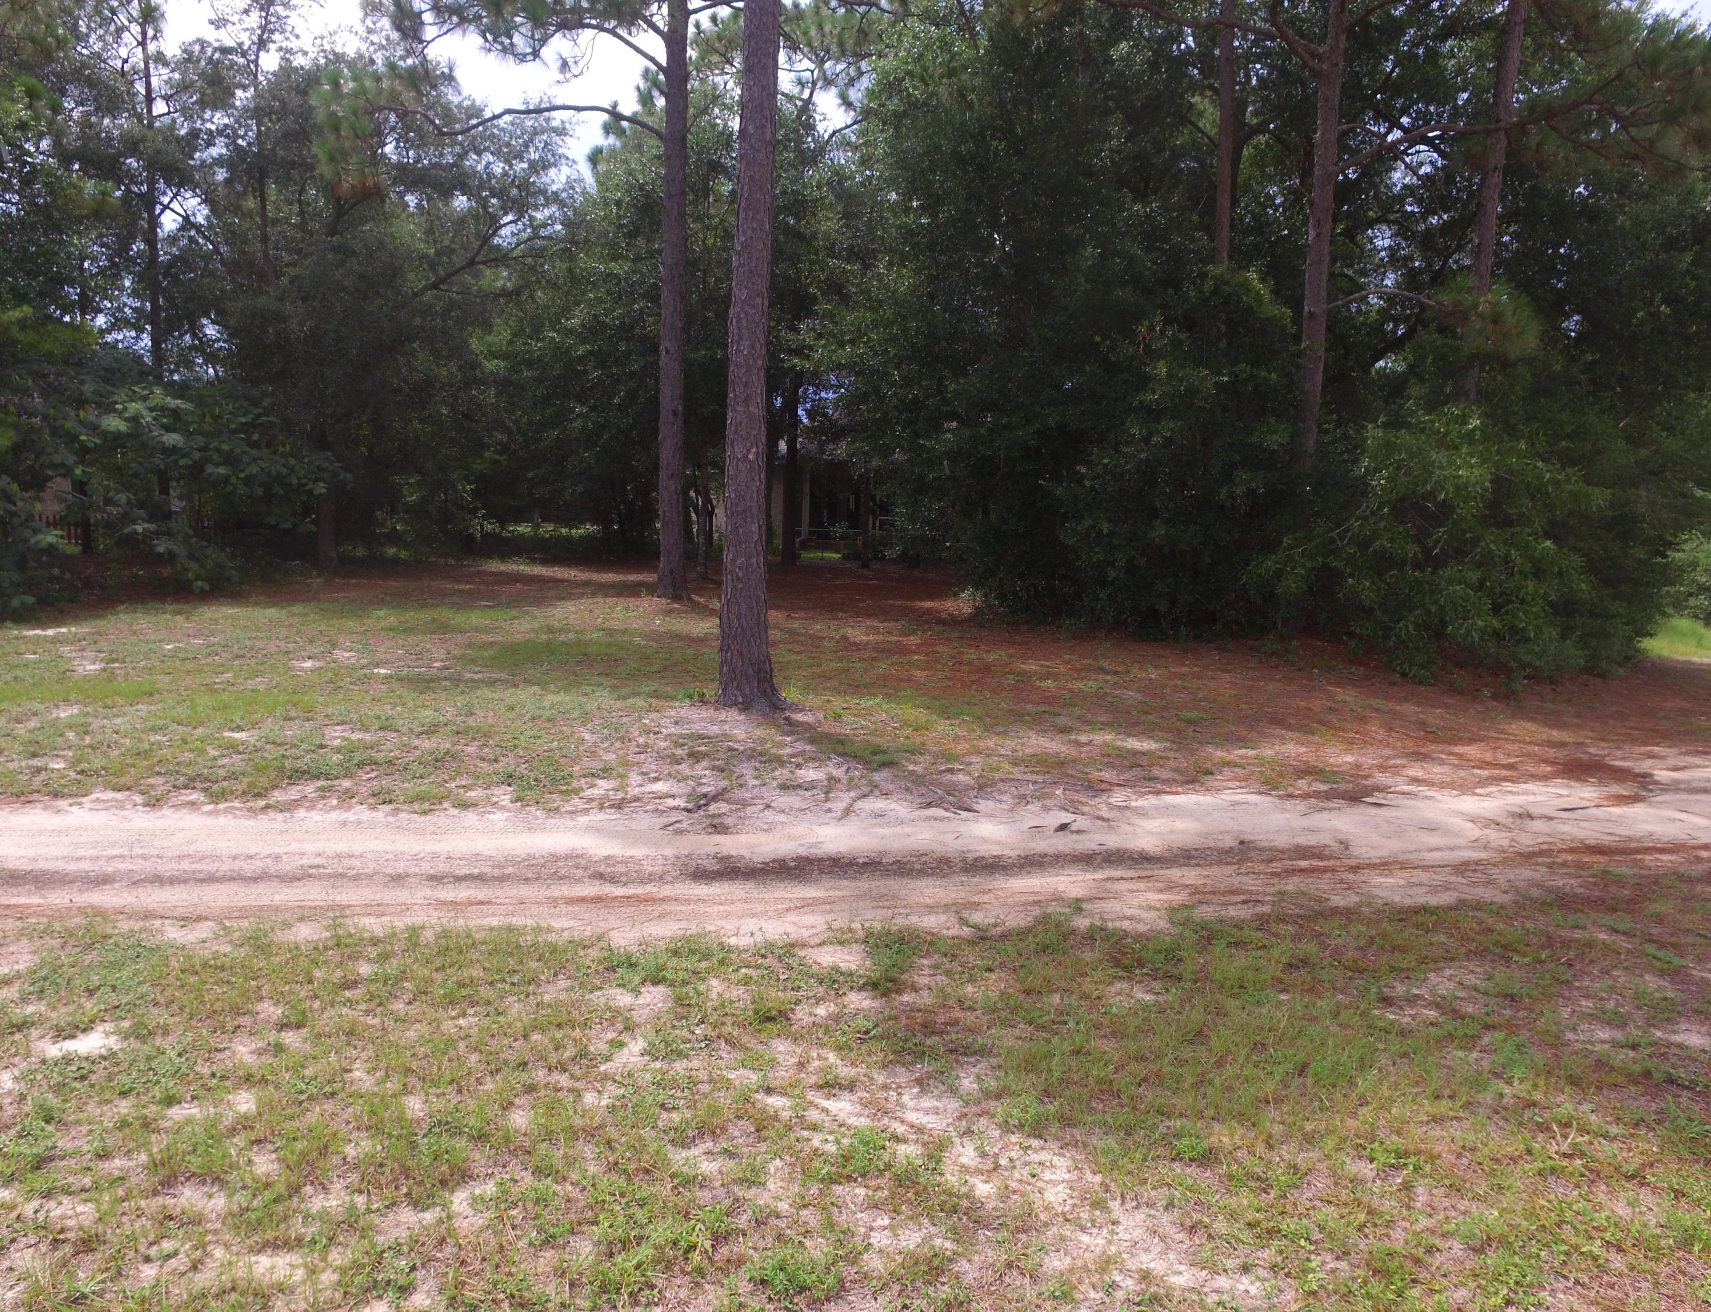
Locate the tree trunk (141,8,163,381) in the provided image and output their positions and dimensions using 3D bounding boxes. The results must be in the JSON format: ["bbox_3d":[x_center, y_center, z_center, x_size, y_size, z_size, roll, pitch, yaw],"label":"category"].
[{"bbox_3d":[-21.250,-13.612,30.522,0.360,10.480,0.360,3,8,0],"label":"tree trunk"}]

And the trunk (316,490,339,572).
[{"bbox_3d":[-13.977,-3.290,26.635,0.510,2.000,0.510,1,9,0],"label":"trunk"}]

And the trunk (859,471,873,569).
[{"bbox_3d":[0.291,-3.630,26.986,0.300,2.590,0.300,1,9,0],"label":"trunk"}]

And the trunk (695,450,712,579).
[{"bbox_3d":[-3.674,-3.383,24.346,0.320,3.080,0.320,1,9,0],"label":"trunk"}]

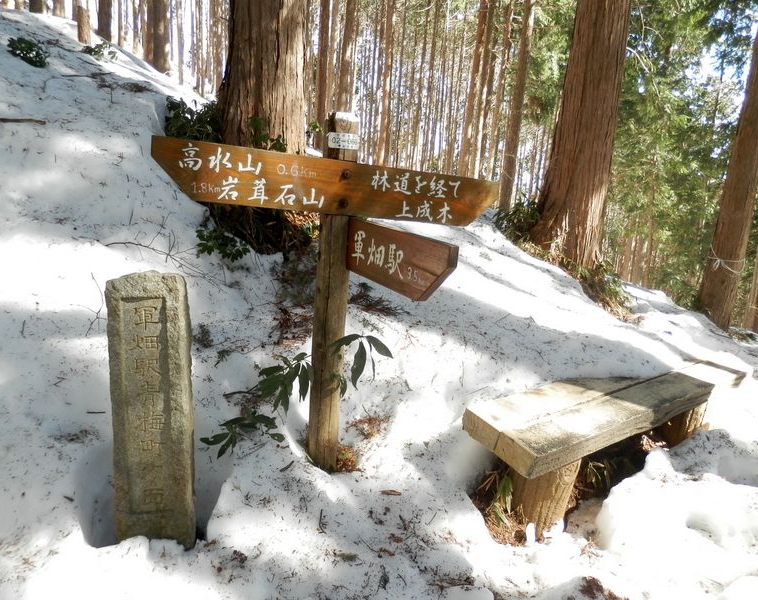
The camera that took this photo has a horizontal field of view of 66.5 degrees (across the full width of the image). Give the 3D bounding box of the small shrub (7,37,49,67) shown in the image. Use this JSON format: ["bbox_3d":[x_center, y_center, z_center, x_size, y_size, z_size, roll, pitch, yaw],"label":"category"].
[{"bbox_3d":[-4.246,-3.011,7.000,0.480,0.310,0.420,-3,13,-30],"label":"small shrub"}]

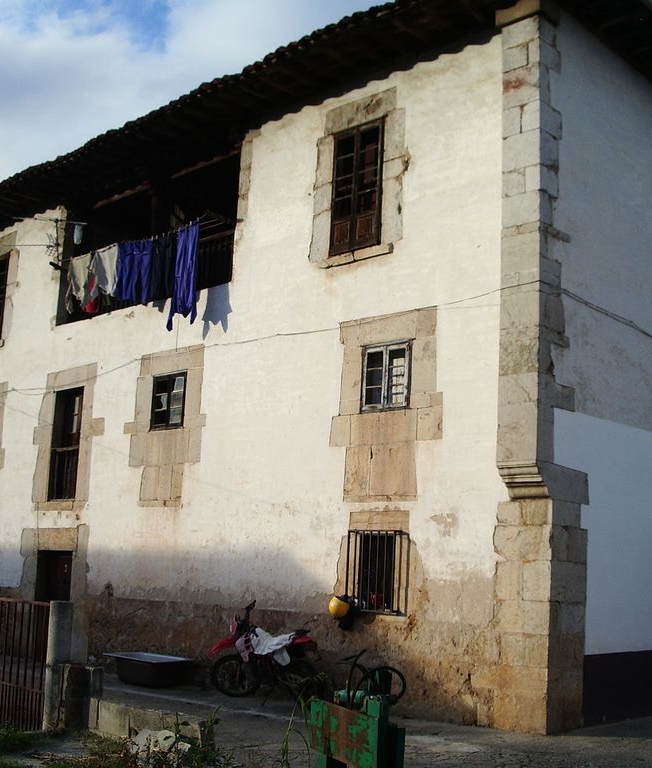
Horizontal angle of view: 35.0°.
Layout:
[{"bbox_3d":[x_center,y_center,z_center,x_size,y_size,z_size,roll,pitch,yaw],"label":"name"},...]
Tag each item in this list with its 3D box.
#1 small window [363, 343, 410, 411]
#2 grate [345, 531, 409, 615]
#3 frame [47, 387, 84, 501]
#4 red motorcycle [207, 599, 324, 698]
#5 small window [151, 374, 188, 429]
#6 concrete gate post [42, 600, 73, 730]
[{"bbox_3d":[0.787,-0.089,13.527,0.854,0.903,0.100,-8,-14,44],"label":"small window"},{"bbox_3d":[0.641,2.339,12.880,0.840,1.040,0.200,-8,-14,44],"label":"grate"},{"bbox_3d":[-4.716,1.108,18.773,0.951,2.024,0.120,-8,-14,44],"label":"frame"},{"bbox_3d":[-0.696,3.269,12.750,1.880,1.220,0.760,-5,-13,37],"label":"red motorcycle"},{"bbox_3d":[-2.550,0.291,16.780,0.893,0.909,0.100,-8,-14,44],"label":"small window"},{"bbox_3d":[-2.580,2.705,9.950,0.160,1.230,0.160,-8,-14,44],"label":"concrete gate post"}]

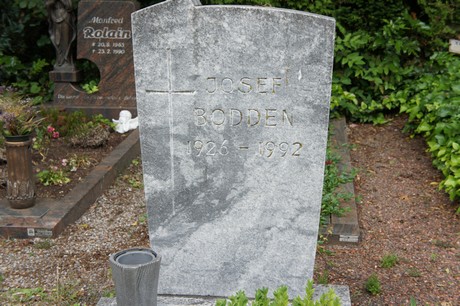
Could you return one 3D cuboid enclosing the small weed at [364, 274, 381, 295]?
[{"bbox_3d":[0.528,0.485,2.543,0.060,0.065,0.060,0,18,0],"label":"small weed"}]

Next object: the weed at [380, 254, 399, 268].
[{"bbox_3d":[0.636,0.431,2.742,0.072,0.045,0.064,0,18,0],"label":"weed"}]

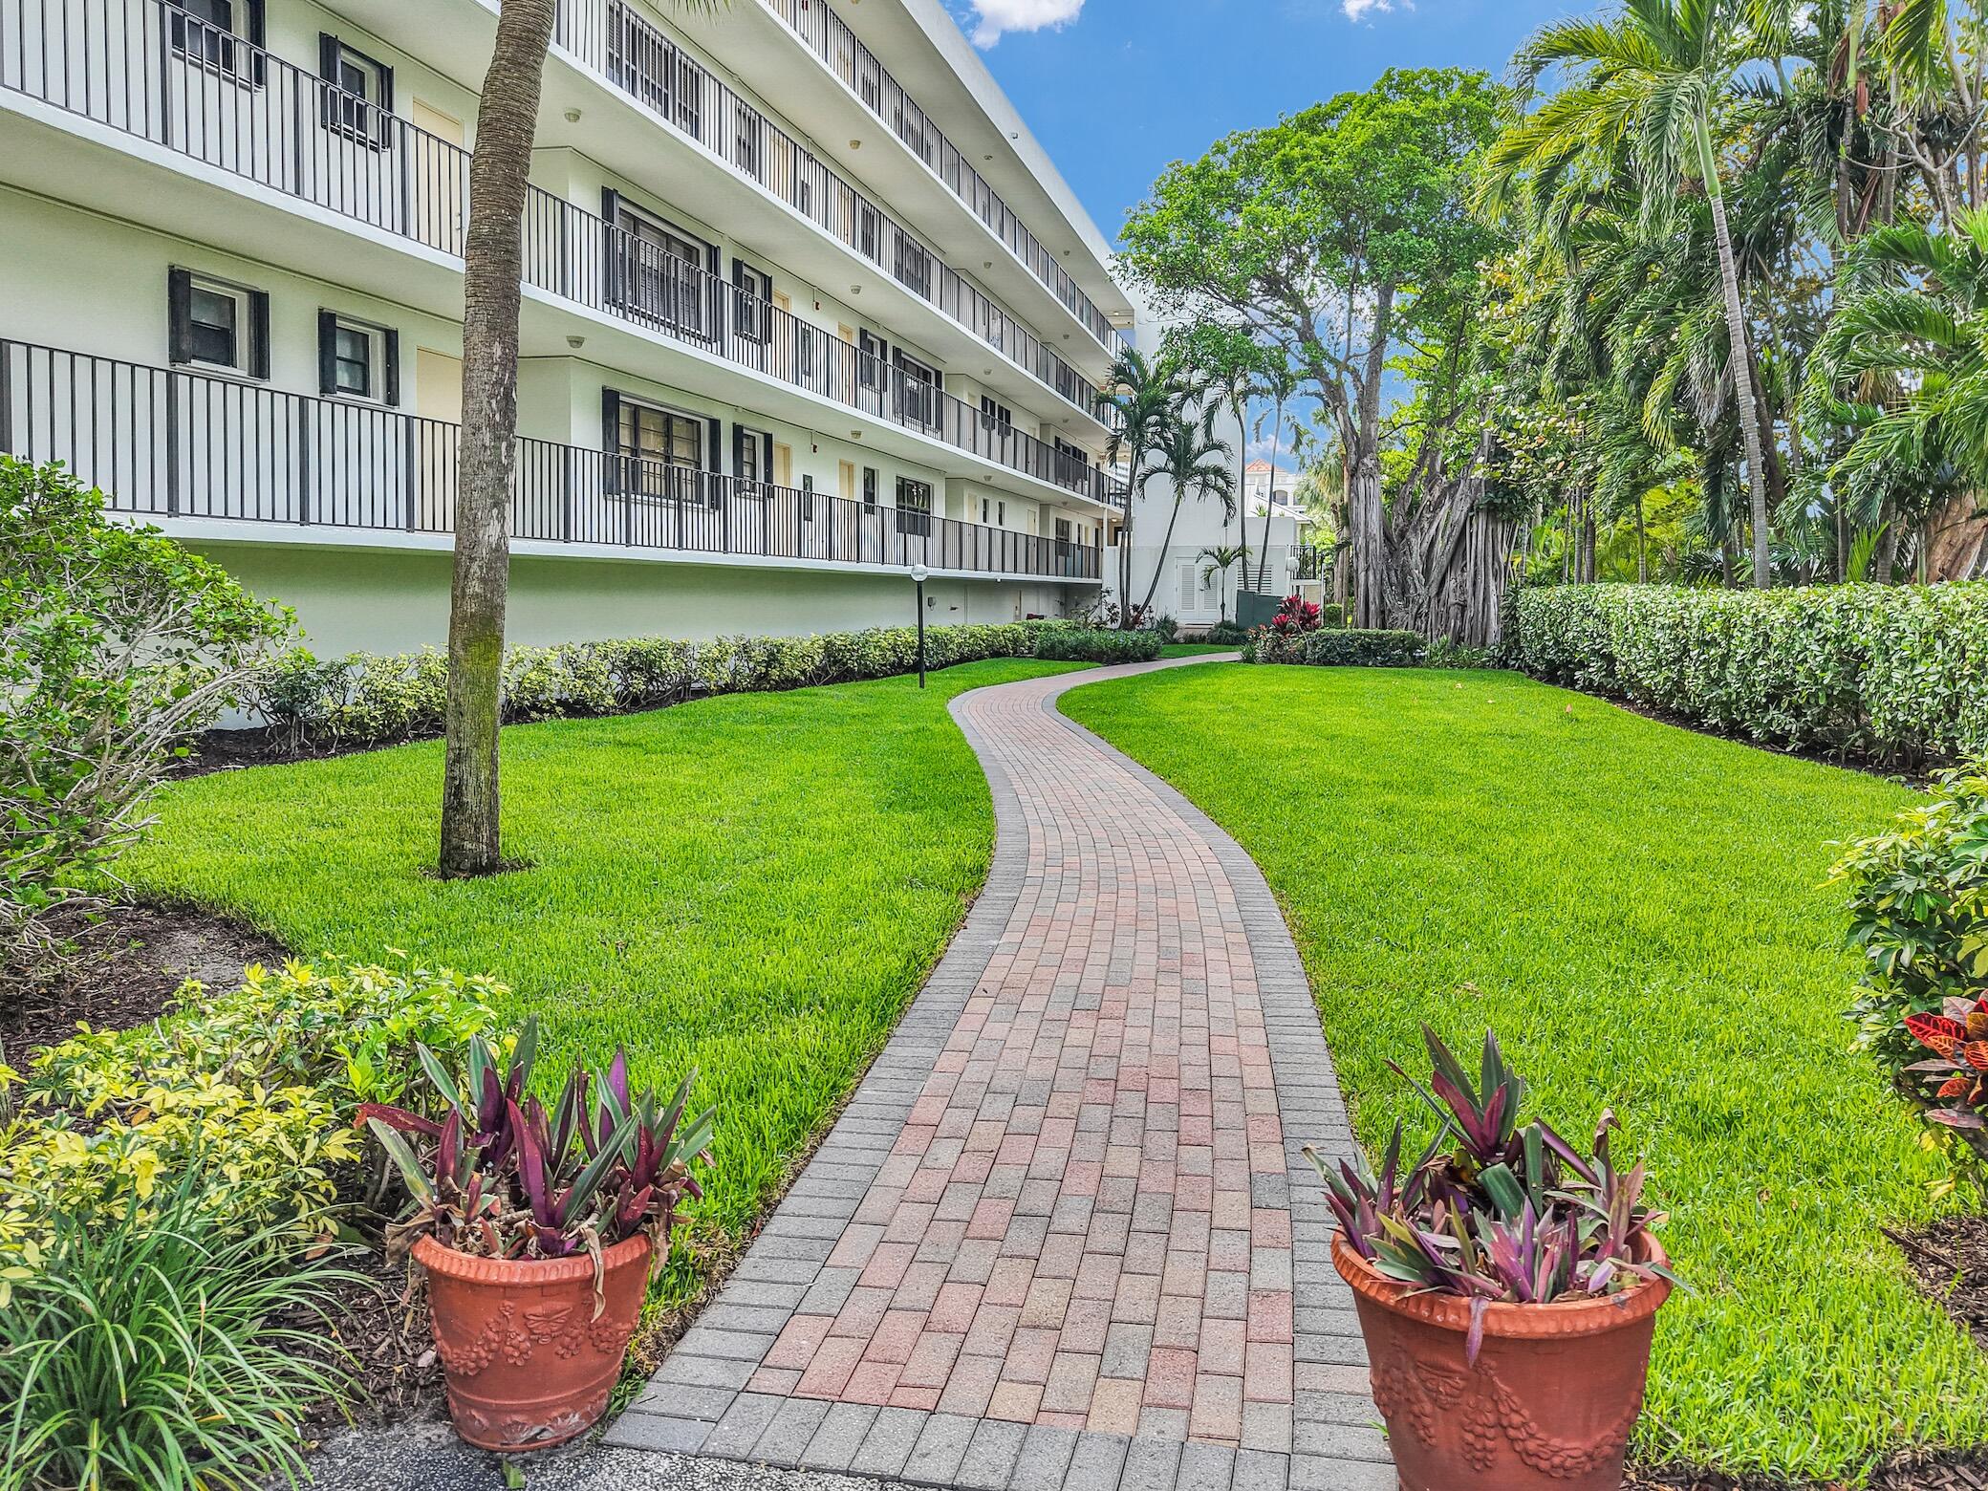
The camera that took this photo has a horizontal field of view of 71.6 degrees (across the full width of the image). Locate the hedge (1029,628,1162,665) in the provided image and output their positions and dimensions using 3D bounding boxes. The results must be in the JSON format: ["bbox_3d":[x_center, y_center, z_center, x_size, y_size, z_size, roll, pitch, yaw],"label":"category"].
[{"bbox_3d":[2.500,-2.329,33.136,3.200,0.900,1.400,1,6,6],"label":"hedge"}]

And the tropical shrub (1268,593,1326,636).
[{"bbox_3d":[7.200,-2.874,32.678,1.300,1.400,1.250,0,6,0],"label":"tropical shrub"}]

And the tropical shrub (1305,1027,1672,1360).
[{"bbox_3d":[0.845,0.711,2.366,0.570,0.420,0.560,2,6,20],"label":"tropical shrub"}]

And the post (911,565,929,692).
[{"bbox_3d":[-1.270,-2.030,24.019,0.300,2.180,0.300,0,6,0],"label":"post"}]

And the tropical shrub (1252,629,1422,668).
[{"bbox_3d":[8.000,-2.246,32.240,4.000,0.920,1.200,2,6,15],"label":"tropical shrub"}]

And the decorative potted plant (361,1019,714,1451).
[{"bbox_3d":[-0.870,0.894,2.636,0.610,0.760,0.580,-2,6,-19],"label":"decorative potted plant"}]

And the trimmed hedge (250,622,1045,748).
[{"bbox_3d":[-3.350,-1.650,26.471,1.100,0.920,26.000,2,6,17],"label":"trimmed hedge"}]

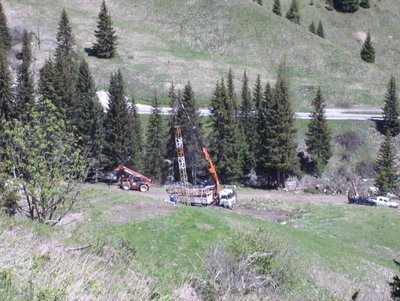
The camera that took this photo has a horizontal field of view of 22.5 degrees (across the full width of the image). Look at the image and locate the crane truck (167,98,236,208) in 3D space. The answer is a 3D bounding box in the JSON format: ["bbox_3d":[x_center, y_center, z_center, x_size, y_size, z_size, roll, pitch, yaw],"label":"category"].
[{"bbox_3d":[0.320,0.330,159.420,10.300,16.600,2.600,6,12,26],"label":"crane truck"}]

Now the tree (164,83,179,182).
[{"bbox_3d":[-4.620,-2.700,160.990,2.750,16.580,2.750,0,14,0],"label":"tree"}]

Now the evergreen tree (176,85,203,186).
[{"bbox_3d":[-1.860,-3.070,176.300,4.460,17.780,4.460,0,11,0],"label":"evergreen tree"}]

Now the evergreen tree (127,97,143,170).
[{"bbox_3d":[-10.740,-2.380,163.470,2.870,12.670,2.870,0,14,0],"label":"evergreen tree"}]

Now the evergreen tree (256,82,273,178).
[{"bbox_3d":[10.510,-2.960,162.040,3.010,16.180,3.010,0,14,0],"label":"evergreen tree"}]

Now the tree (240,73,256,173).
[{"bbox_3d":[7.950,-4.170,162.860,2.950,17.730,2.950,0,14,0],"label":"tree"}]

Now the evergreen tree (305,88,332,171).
[{"bbox_3d":[21.900,-3.790,184.540,5.020,15.250,5.020,0,11,0],"label":"evergreen tree"}]

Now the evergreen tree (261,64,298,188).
[{"bbox_3d":[13.920,-4.150,171.980,6.040,21.130,6.040,0,11,0],"label":"evergreen tree"}]

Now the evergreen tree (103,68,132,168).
[{"bbox_3d":[-13.280,-4.590,160.010,4.670,16.430,4.670,0,14,0],"label":"evergreen tree"}]

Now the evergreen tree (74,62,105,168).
[{"bbox_3d":[-17.900,-5.380,160.730,4.860,18.770,4.860,0,14,0],"label":"evergreen tree"}]

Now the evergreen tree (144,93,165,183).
[{"bbox_3d":[-7.370,-1.920,161.190,3.240,14.970,3.240,0,14,0],"label":"evergreen tree"}]

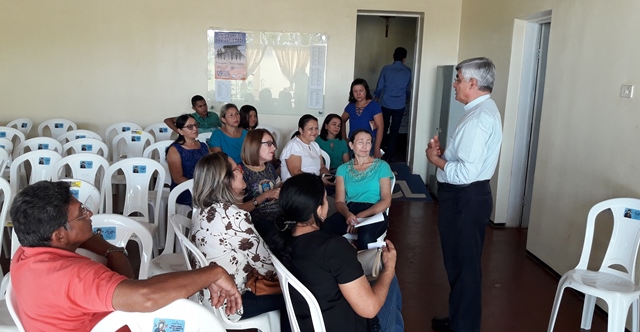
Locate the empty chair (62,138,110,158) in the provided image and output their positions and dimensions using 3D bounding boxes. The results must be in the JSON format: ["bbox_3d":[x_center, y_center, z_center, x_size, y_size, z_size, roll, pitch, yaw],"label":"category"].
[{"bbox_3d":[-2.110,0.229,4.555,0.450,0.890,0.520,1,10,-7],"label":"empty chair"}]

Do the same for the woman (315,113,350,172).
[{"bbox_3d":[0.156,0.076,5.107,0.480,1.153,0.750,0,10,-9],"label":"woman"}]

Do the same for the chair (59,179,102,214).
[{"bbox_3d":[-1.458,0.553,2.814,0.450,0.890,0.520,1,10,-5],"label":"chair"}]

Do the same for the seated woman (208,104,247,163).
[{"bbox_3d":[-0.801,0.013,5.137,0.500,1.220,0.720,-4,11,-31],"label":"seated woman"}]

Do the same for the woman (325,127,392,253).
[{"bbox_3d":[0.213,0.333,3.681,0.520,1.155,0.780,5,11,14],"label":"woman"}]

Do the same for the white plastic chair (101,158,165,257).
[{"bbox_3d":[-1.328,0.422,3.660,0.440,0.885,0.520,0,10,-12],"label":"white plastic chair"}]

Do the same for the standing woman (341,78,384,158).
[{"bbox_3d":[0.398,-0.163,5.515,0.480,1.530,0.300,5,10,15],"label":"standing woman"}]

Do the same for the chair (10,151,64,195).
[{"bbox_3d":[-2.172,0.352,3.801,0.440,0.879,0.490,3,10,2],"label":"chair"}]

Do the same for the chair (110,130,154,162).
[{"bbox_3d":[-1.890,0.137,5.137,0.440,0.885,0.520,1,10,-7],"label":"chair"}]

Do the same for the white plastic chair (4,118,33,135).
[{"bbox_3d":[-3.648,-0.098,6.054,0.440,0.879,0.490,5,10,16],"label":"white plastic chair"}]

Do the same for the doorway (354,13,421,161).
[{"bbox_3d":[0.906,-0.997,7.165,0.895,2.188,0.150,2,10,-1],"label":"doorway"}]

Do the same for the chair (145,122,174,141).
[{"bbox_3d":[-1.922,-0.044,6.133,0.440,0.879,0.490,1,10,-4],"label":"chair"}]

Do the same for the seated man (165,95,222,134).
[{"bbox_3d":[-1.381,-0.172,5.889,0.620,1.255,0.780,-1,10,-16],"label":"seated man"}]

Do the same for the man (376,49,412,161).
[{"bbox_3d":[1.114,-0.902,7.750,0.540,1.680,0.420,2,10,3],"label":"man"}]

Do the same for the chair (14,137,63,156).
[{"bbox_3d":[-2.522,0.217,4.494,0.440,0.879,0.490,2,10,1],"label":"chair"}]

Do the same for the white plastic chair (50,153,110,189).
[{"bbox_3d":[-1.791,0.389,3.759,0.440,0.885,0.520,1,10,-7],"label":"white plastic chair"}]

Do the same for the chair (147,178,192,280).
[{"bbox_3d":[-0.694,0.555,3.043,0.440,0.885,0.520,0,10,-9],"label":"chair"}]

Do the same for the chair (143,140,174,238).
[{"bbox_3d":[-1.455,0.233,4.645,0.440,0.879,0.490,4,10,8],"label":"chair"}]

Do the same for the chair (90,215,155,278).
[{"bbox_3d":[-0.935,0.701,2.188,0.440,0.885,0.520,0,10,-12],"label":"chair"}]

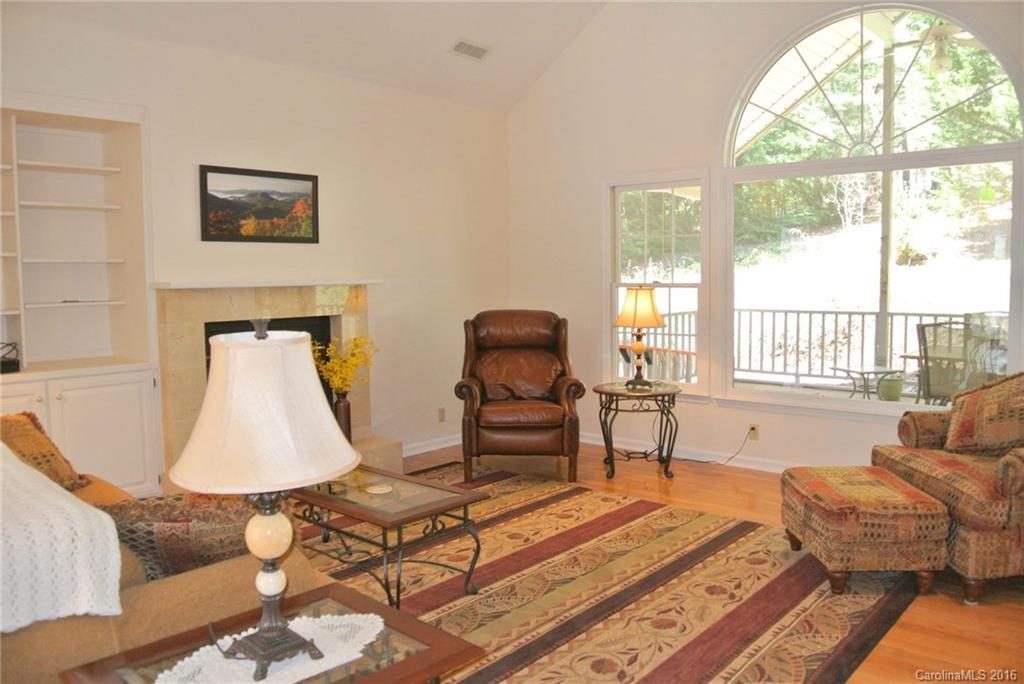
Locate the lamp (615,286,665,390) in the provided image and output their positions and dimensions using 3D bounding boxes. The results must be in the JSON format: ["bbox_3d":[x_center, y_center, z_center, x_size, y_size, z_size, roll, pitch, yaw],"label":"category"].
[{"bbox_3d":[0.903,-0.035,5.447,0.385,0.722,0.385,0,5,0],"label":"lamp"}]

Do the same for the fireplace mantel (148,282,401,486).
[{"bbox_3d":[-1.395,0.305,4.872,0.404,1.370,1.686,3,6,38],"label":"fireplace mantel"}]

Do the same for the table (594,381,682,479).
[{"bbox_3d":[0.904,0.619,5.501,0.631,0.601,0.631,0,5,0],"label":"table"}]

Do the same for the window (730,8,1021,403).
[{"bbox_3d":[2.255,-0.859,4.966,1.737,2.505,0.100,3,6,38],"label":"window"}]

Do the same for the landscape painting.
[{"bbox_3d":[-1.549,-0.849,4.826,0.030,0.442,0.846,3,6,38],"label":"landscape painting"}]

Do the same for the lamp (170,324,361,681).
[{"bbox_3d":[-0.516,0.311,1.605,0.394,0.717,0.394,3,6,38],"label":"lamp"}]

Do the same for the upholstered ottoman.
[{"bbox_3d":[1.629,0.886,3.613,0.492,0.386,0.640,0,5,1],"label":"upholstered ottoman"}]

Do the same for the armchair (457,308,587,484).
[{"bbox_3d":[0.059,0.356,5.580,0.868,1.124,0.907,0,5,1],"label":"armchair"}]

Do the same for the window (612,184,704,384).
[{"bbox_3d":[1.118,-0.452,5.917,0.748,1.551,0.090,3,6,38],"label":"window"}]

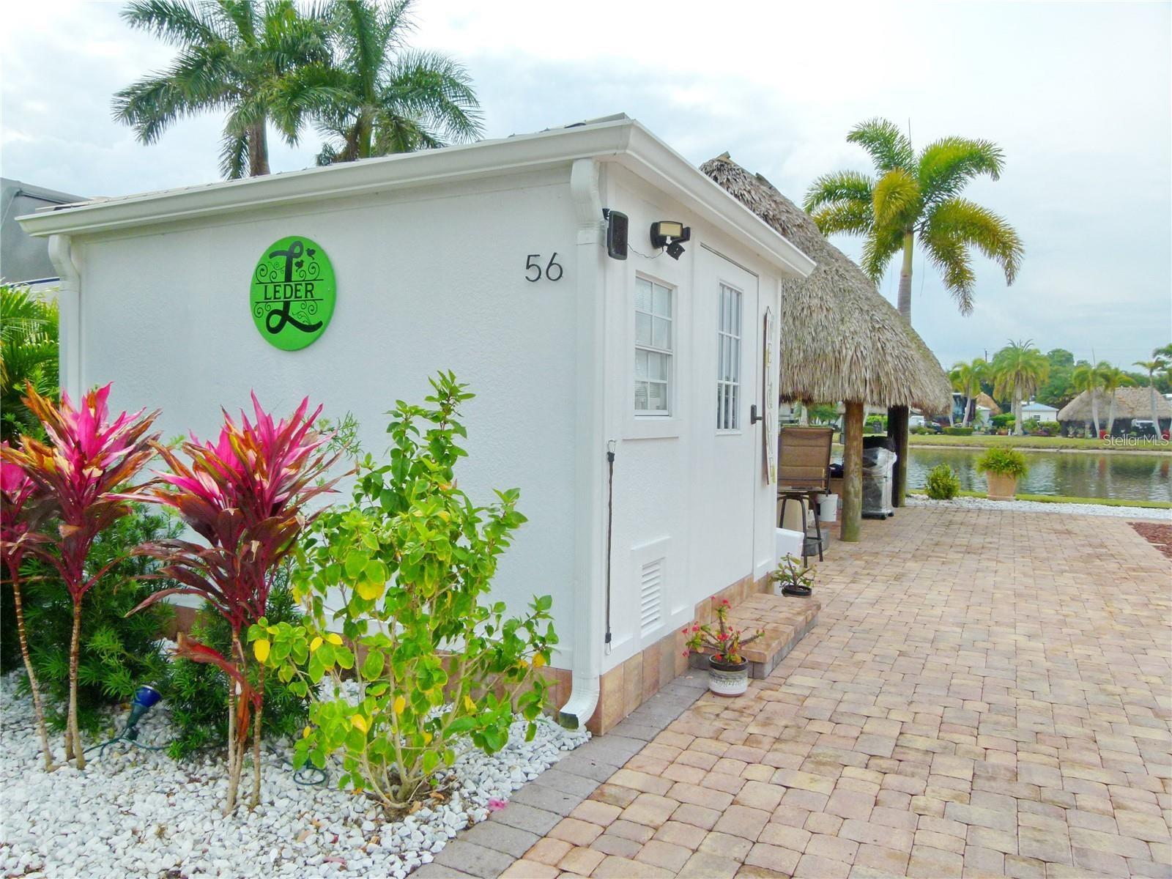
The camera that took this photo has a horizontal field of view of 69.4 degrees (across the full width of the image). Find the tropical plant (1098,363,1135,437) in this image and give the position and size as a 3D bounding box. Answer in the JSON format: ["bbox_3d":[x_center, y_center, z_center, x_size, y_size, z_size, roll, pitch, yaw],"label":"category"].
[{"bbox_3d":[47.017,-3.448,75.000,3.300,6.600,3.200,1,2,31],"label":"tropical plant"}]

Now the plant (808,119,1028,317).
[{"bbox_3d":[5.823,-2.311,15.100,3.700,6.500,3.500,1,2,22],"label":"plant"}]

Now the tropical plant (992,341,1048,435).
[{"bbox_3d":[39.996,-4.683,78.000,5.100,8.700,5.100,1,2,27],"label":"tropical plant"}]

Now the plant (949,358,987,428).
[{"bbox_3d":[35.680,-4.059,79.000,3.500,7.000,3.500,1,2,27],"label":"plant"}]

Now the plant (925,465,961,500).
[{"bbox_3d":[6.236,0.736,14.800,0.630,0.620,0.600,1,2,22],"label":"plant"}]

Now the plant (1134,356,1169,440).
[{"bbox_3d":[48.764,-3.593,73.000,3.200,7.000,3.100,1,2,31],"label":"plant"}]

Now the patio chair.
[{"bbox_3d":[2.010,0.545,8.032,0.570,1.270,0.640,0,2,-13],"label":"patio chair"}]

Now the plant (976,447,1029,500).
[{"bbox_3d":[7.277,0.600,14.800,0.920,0.920,0.900,1,2,27],"label":"plant"}]

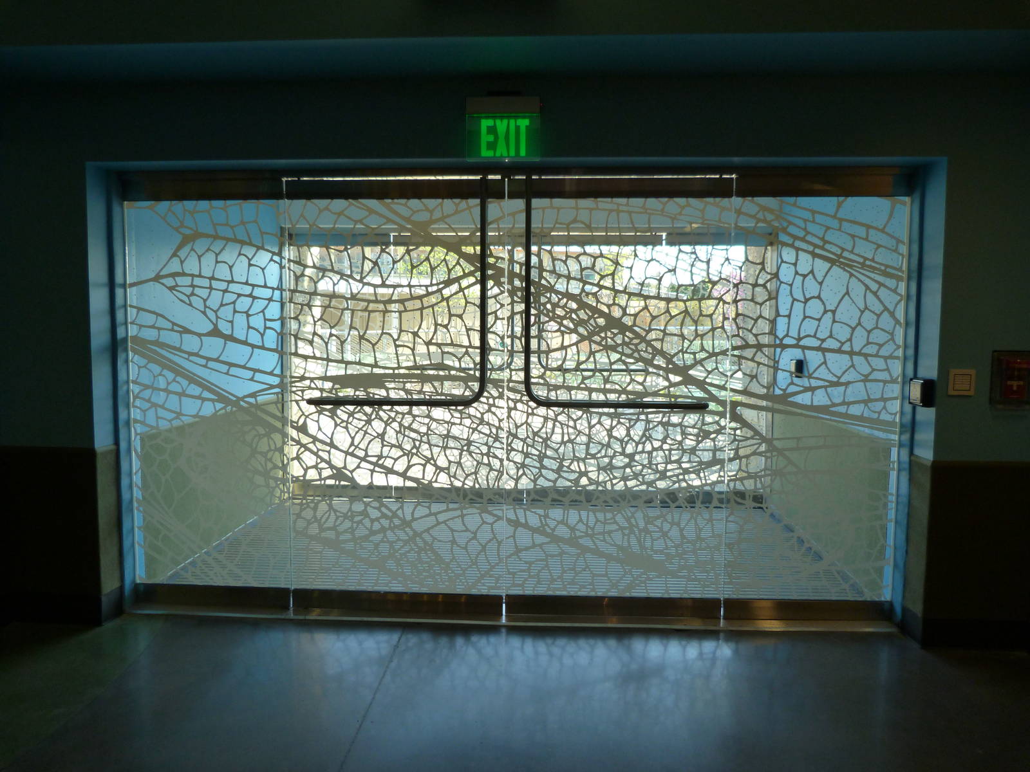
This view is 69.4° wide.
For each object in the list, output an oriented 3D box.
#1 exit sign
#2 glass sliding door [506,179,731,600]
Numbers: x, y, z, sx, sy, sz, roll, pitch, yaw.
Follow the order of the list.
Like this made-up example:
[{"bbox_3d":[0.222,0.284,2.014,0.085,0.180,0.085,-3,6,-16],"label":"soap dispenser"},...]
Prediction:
[{"bbox_3d":[-0.050,-1.103,3.214,0.321,0.274,0.065,1,4,3],"label":"exit sign"},{"bbox_3d":[0.484,0.058,3.556,1.062,2.085,0.065,1,4,3],"label":"glass sliding door"}]

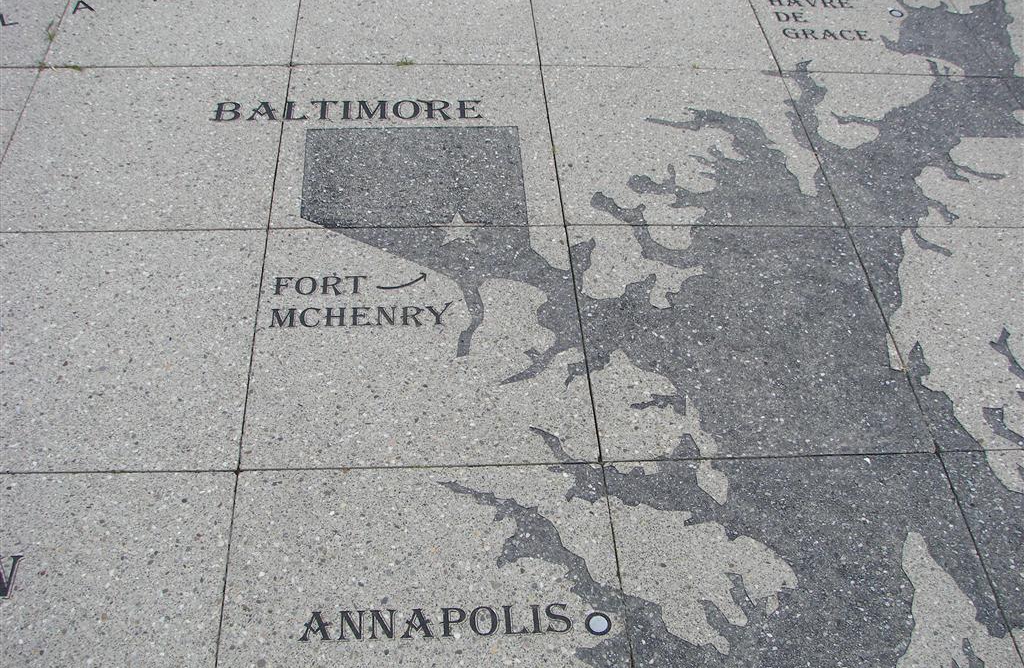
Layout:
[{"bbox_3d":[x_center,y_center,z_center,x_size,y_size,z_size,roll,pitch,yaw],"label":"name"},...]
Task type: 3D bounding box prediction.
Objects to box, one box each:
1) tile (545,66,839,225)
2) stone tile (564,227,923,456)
[{"bbox_3d":[0.398,-0.435,2.503,0.605,0.045,0.605,-1,47,-4],"label":"tile"},{"bbox_3d":[0.435,0.008,2.083,0.605,0.045,0.605,-1,47,-4],"label":"stone tile"}]

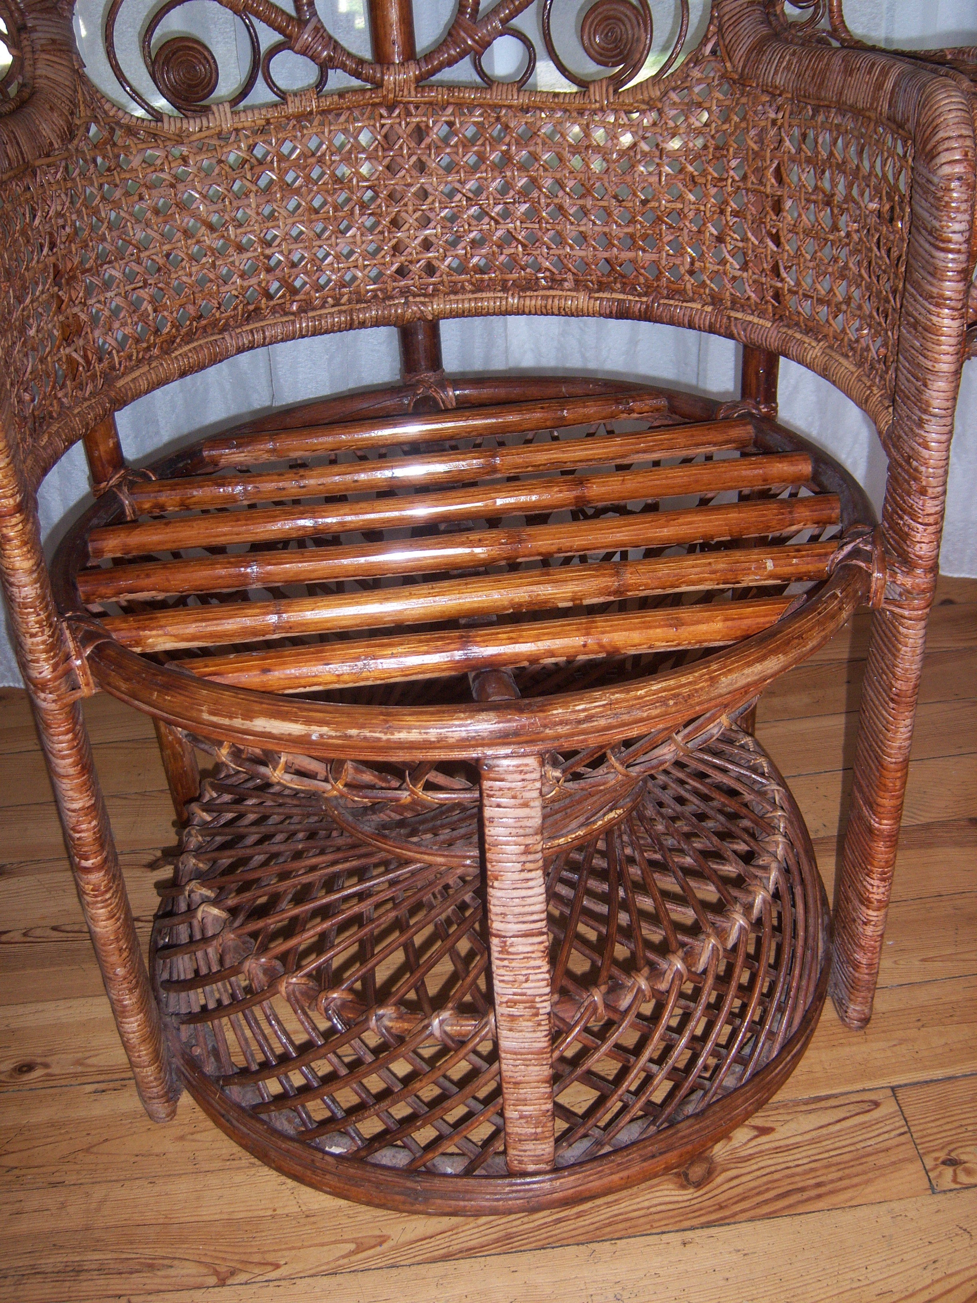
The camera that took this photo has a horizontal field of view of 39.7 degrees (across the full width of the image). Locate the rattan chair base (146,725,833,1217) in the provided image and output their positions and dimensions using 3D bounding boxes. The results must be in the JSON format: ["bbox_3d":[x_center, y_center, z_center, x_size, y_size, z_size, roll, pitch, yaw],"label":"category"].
[{"bbox_3d":[-0.007,0.085,1.032,0.561,0.336,0.561,-6,30,-4],"label":"rattan chair base"}]

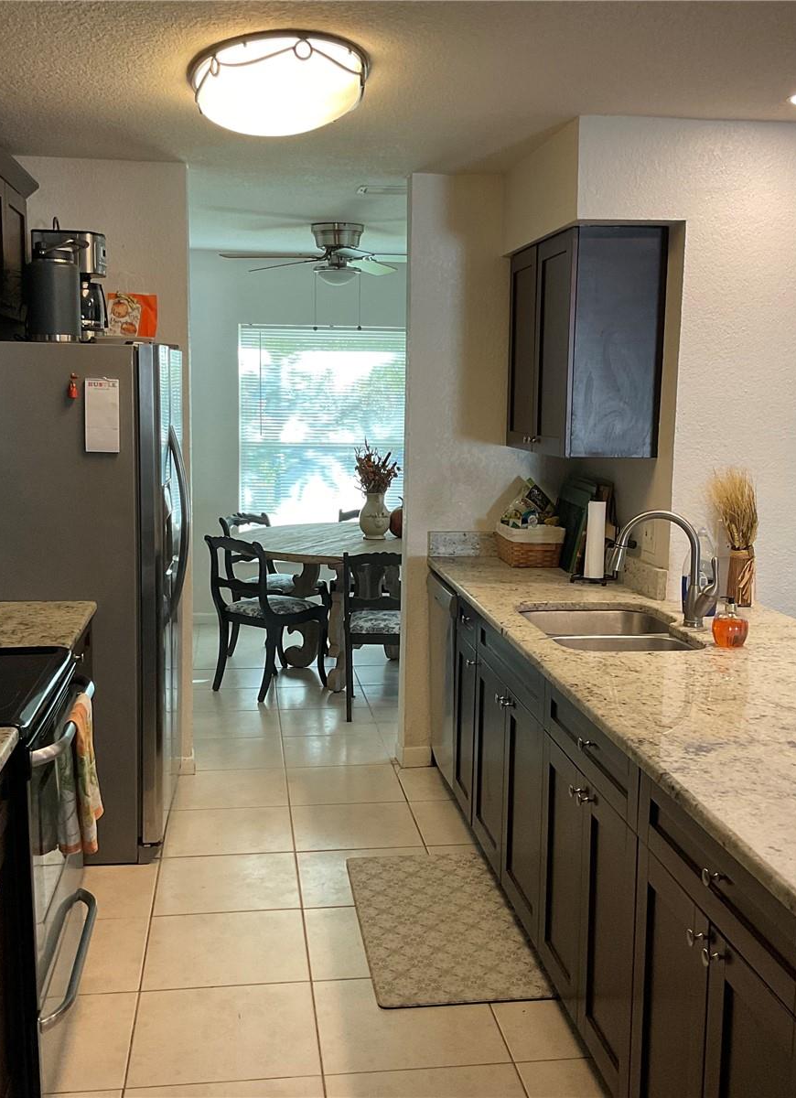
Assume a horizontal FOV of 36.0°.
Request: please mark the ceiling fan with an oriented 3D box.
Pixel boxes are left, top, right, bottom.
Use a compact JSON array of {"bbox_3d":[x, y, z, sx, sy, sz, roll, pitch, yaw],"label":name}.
[{"bbox_3d":[-0.319,-1.565,6.533,1.324,0.311,1.324,0,8,-7],"label":"ceiling fan"}]

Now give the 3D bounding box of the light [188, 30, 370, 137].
[{"bbox_3d":[-0.301,-1.177,3.123,0.464,0.161,0.464,0,8,-7],"label":"light"}]

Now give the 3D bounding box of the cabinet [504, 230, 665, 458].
[{"bbox_3d":[0.679,-0.757,4.622,0.313,0.773,0.970,0,7,-7],"label":"cabinet"}]

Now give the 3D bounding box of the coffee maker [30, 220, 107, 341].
[{"bbox_3d":[-1.121,-0.888,4.194,0.231,0.376,0.191,0,8,-3],"label":"coffee maker"}]

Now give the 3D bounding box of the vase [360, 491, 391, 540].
[{"bbox_3d":[-0.127,-0.187,6.768,0.161,0.259,0.161,0,8,-7],"label":"vase"}]

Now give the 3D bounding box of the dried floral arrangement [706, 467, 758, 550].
[{"bbox_3d":[1.109,-0.120,4.066,0.160,0.285,0.155,0,7,-7],"label":"dried floral arrangement"}]

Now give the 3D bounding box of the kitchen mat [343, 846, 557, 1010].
[{"bbox_3d":[0.145,1.130,3.725,0.512,0.012,1.003,0,8,-7],"label":"kitchen mat"}]

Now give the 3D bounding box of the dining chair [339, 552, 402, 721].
[{"bbox_3d":[-0.027,0.393,6.063,0.440,0.820,0.500,1,7,-1],"label":"dining chair"}]

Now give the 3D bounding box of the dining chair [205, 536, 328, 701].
[{"bbox_3d":[-0.680,0.330,6.517,0.452,0.827,0.512,6,10,37],"label":"dining chair"}]

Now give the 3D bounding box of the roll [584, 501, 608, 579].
[{"bbox_3d":[0.717,-0.034,4.458,0.072,0.278,0.072,1,8,0],"label":"roll"}]

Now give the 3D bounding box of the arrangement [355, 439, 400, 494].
[{"bbox_3d":[-0.115,-0.445,6.824,0.255,0.310,0.250,0,7,-7],"label":"arrangement"}]

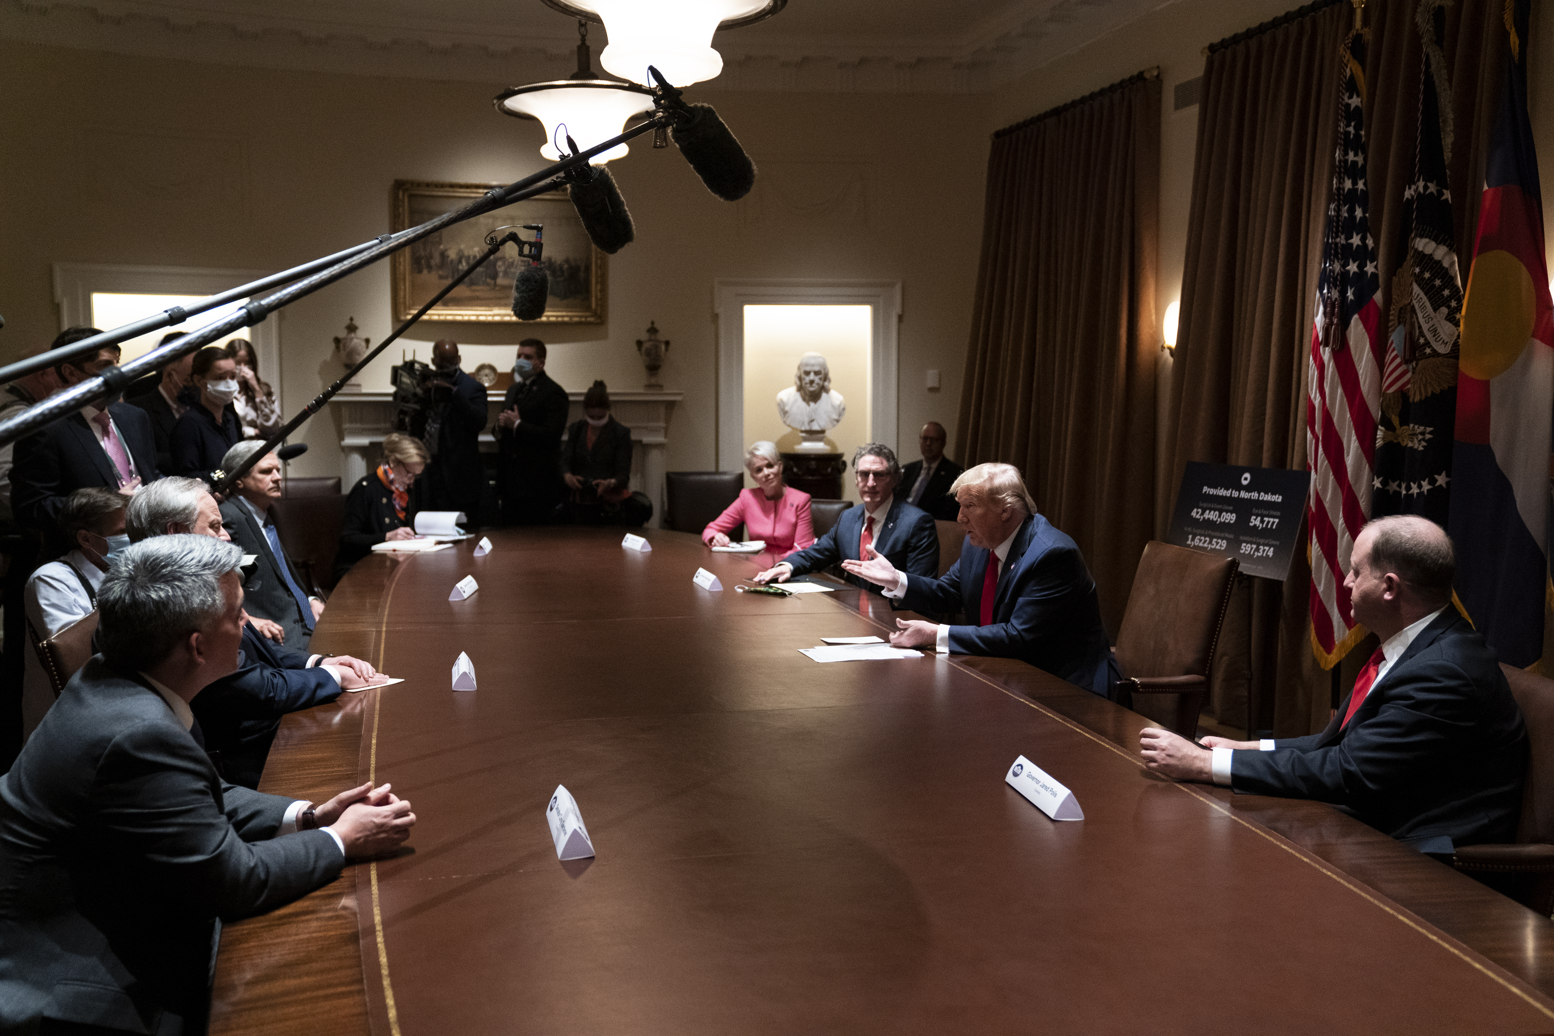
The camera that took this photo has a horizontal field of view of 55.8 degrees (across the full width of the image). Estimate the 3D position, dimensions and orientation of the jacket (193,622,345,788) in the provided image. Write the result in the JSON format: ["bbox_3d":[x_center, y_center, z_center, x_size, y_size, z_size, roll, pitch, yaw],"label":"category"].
[{"bbox_3d":[-1.480,0.444,3.995,0.570,0.610,0.510,-2,6,-17],"label":"jacket"}]

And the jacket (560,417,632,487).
[{"bbox_3d":[-1.064,-0.377,8.757,0.440,0.500,0.340,1,6,6],"label":"jacket"}]

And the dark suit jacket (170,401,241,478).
[{"bbox_3d":[-2.340,-0.179,6.063,0.300,0.600,0.420,3,7,28],"label":"dark suit jacket"}]

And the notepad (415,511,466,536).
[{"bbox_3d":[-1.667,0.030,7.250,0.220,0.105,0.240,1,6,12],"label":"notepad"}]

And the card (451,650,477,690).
[{"bbox_3d":[-0.861,0.419,4.044,0.061,0.054,0.277,-1,6,-13],"label":"card"}]

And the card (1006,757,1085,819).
[{"bbox_3d":[0.531,0.533,2.919,0.061,0.054,0.277,-1,6,-10],"label":"card"}]

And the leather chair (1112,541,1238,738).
[{"bbox_3d":[1.196,0.619,4.935,0.660,1.040,0.630,-2,6,-19],"label":"leather chair"}]

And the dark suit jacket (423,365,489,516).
[{"bbox_3d":[-1.900,-0.436,8.600,0.500,0.830,0.400,1,6,11],"label":"dark suit jacket"}]

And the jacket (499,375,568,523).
[{"bbox_3d":[-1.443,-0.456,8.700,0.460,0.830,0.340,5,7,43],"label":"jacket"}]

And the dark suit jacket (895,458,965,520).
[{"bbox_3d":[0.983,-0.099,9.208,0.500,0.600,0.420,4,7,30],"label":"dark suit jacket"}]

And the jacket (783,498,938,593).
[{"bbox_3d":[0.382,0.213,6.200,0.560,0.600,0.460,4,6,31],"label":"jacket"}]

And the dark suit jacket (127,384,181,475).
[{"bbox_3d":[-2.866,-0.268,6.800,0.330,0.780,0.480,5,7,38],"label":"dark suit jacket"}]

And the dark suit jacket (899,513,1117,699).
[{"bbox_3d":[0.781,0.302,4.700,0.640,0.630,0.590,-3,7,-23],"label":"dark suit jacket"}]

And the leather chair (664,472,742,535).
[{"bbox_3d":[-0.395,0.289,8.091,0.600,1.060,0.640,0,6,-3],"label":"leather chair"}]

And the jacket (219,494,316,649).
[{"bbox_3d":[-1.980,0.210,5.751,0.400,0.650,0.490,2,6,23],"label":"jacket"}]

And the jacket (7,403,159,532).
[{"bbox_3d":[-2.290,-0.015,4.944,0.370,0.750,0.510,4,7,37],"label":"jacket"}]

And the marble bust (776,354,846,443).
[{"bbox_3d":[0.238,-0.852,10.450,0.490,0.620,0.320,-1,6,-9],"label":"marble bust"}]

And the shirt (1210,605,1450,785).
[{"bbox_3d":[1.277,0.495,3.200,0.620,0.570,0.500,-1,6,-12],"label":"shirt"}]

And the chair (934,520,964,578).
[{"bbox_3d":[0.644,0.500,6.250,0.660,0.980,0.640,-4,7,-35],"label":"chair"}]

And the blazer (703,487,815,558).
[{"bbox_3d":[-0.066,0.129,6.950,0.500,0.560,0.400,1,6,11],"label":"blazer"}]

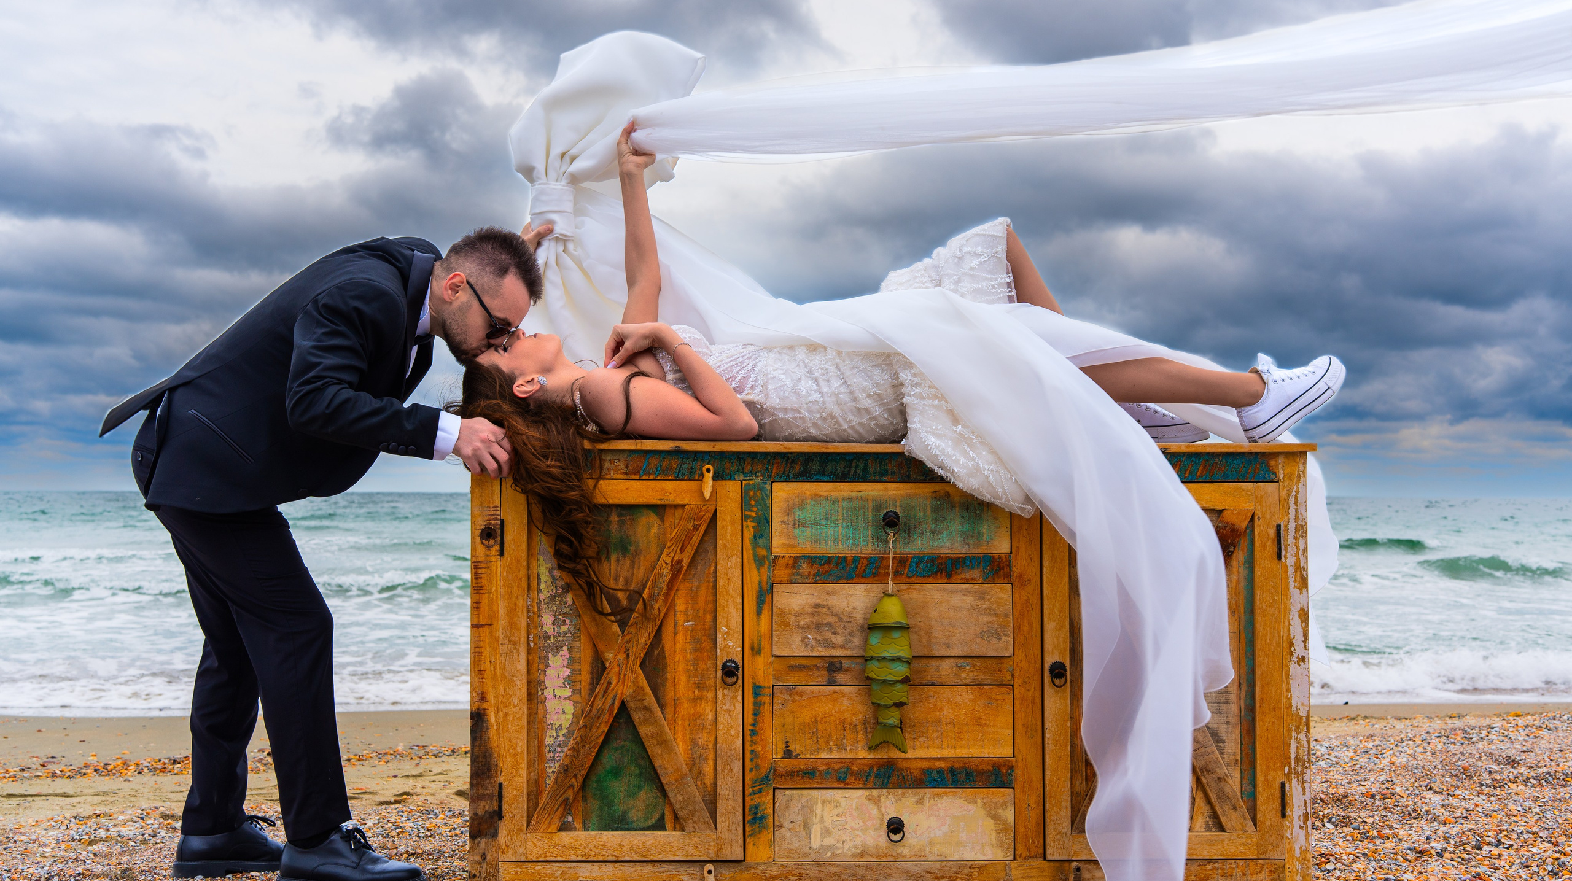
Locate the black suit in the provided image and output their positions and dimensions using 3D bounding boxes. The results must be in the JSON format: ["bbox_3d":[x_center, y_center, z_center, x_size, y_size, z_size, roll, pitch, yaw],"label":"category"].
[{"bbox_3d":[-1.060,0.190,3.180,0.760,1.250,0.520,1,-2,-9],"label":"black suit"}]

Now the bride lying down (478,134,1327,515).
[{"bbox_3d":[0.250,-0.260,3.280,1.880,0.840,0.520,0,-2,0],"label":"bride lying down"}]

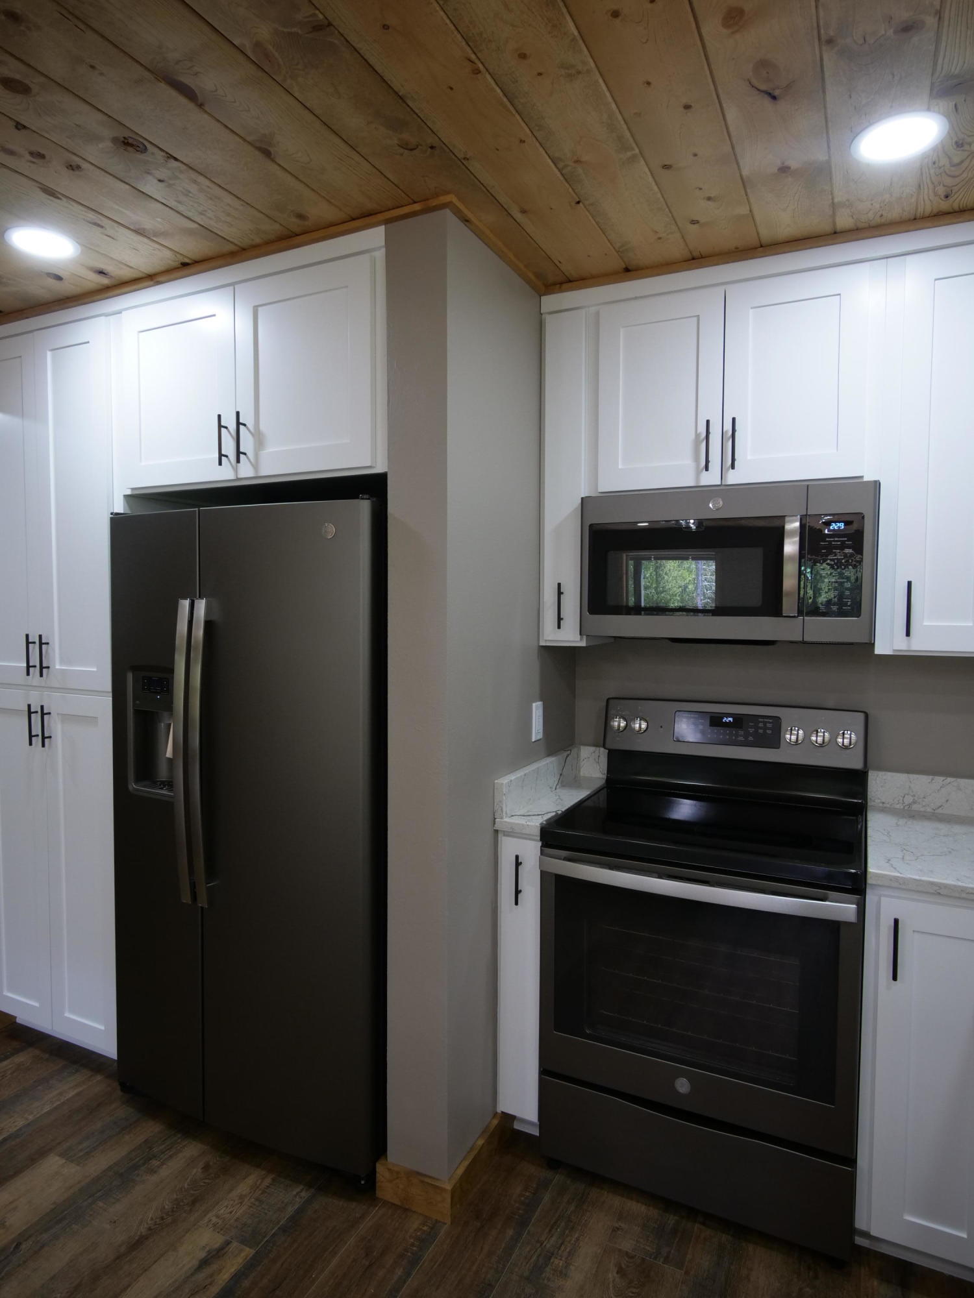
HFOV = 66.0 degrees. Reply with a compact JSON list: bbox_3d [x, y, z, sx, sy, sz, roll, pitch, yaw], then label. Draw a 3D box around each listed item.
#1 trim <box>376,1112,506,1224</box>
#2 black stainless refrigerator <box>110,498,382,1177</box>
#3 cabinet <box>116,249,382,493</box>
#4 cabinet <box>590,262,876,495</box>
[{"bbox_3d":[-0.116,1.357,2.031,0.214,0.090,0.330,2,3,25],"label":"trim"},{"bbox_3d":[-0.531,0.493,2.369,0.901,1.777,0.865,2,3,25],"label":"black stainless refrigerator"},{"bbox_3d":[-0.558,-0.727,2.292,0.955,0.538,0.615,2,3,25],"label":"cabinet"},{"bbox_3d":[0.707,-0.725,2.182,0.764,0.567,0.350,2,3,25],"label":"cabinet"}]

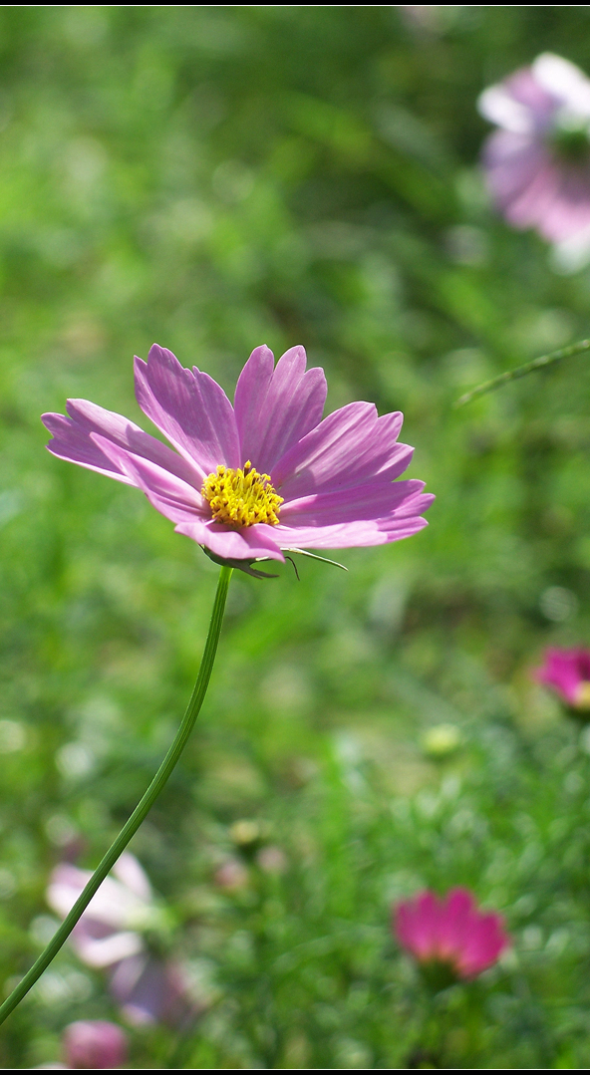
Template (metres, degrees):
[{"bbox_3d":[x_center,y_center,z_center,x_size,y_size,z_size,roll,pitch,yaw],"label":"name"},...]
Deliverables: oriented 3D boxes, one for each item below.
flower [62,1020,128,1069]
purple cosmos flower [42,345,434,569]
[{"bbox_3d":[-0.069,0.178,2.000,0.024,0.022,0.024,0,20,0],"label":"flower"},{"bbox_3d":[-0.012,-0.007,1.100,0.075,0.026,0.072,10,32,0],"label":"purple cosmos flower"}]

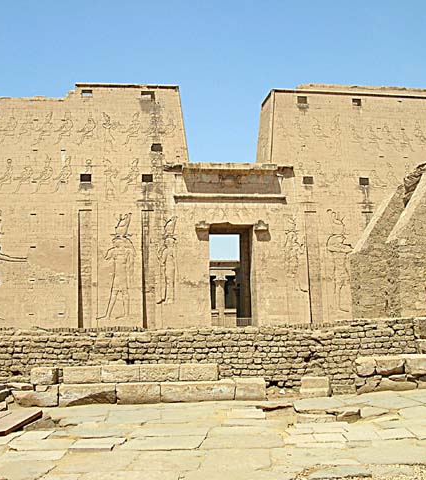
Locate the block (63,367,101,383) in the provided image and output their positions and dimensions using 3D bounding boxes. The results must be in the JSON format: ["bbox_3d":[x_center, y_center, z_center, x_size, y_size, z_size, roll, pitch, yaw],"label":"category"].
[{"bbox_3d":[-2.606,2.710,13.408,0.744,0.316,0.420,0,-7,-5],"label":"block"}]

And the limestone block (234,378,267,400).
[{"bbox_3d":[0.741,3.091,13.772,0.637,0.385,0.750,-1,-7,-3],"label":"limestone block"}]

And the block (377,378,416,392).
[{"bbox_3d":[3.862,3.057,14.139,0.720,0.270,0.420,0,-6,-10],"label":"block"}]

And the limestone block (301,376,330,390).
[{"bbox_3d":[2.081,2.976,13.798,0.579,0.301,0.400,-1,-7,-4],"label":"limestone block"}]

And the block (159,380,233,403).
[{"bbox_3d":[-0.320,3.114,13.722,1.504,0.373,0.750,-1,-7,-3],"label":"block"}]

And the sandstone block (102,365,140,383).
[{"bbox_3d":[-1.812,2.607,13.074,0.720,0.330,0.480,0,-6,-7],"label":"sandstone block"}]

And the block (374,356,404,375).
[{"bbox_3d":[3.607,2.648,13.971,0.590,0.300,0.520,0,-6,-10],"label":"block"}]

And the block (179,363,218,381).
[{"bbox_3d":[-0.305,2.699,13.608,0.776,0.319,0.420,0,-7,-5],"label":"block"}]

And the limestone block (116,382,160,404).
[{"bbox_3d":[-1.461,2.953,12.948,0.830,0.400,0.500,0,-6,-7],"label":"limestone block"}]

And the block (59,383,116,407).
[{"bbox_3d":[-2.412,2.958,12.888,1.060,0.410,0.500,0,-6,-7],"label":"block"}]

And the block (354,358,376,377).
[{"bbox_3d":[3.064,2.611,13.707,0.423,0.359,0.420,0,-7,-8],"label":"block"}]

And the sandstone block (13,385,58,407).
[{"bbox_3d":[-3.548,3.156,13.622,0.875,0.400,0.750,-1,-7,-3],"label":"sandstone block"}]

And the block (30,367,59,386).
[{"bbox_3d":[-3.548,2.852,14.037,0.449,0.360,0.580,-1,-7,-3],"label":"block"}]

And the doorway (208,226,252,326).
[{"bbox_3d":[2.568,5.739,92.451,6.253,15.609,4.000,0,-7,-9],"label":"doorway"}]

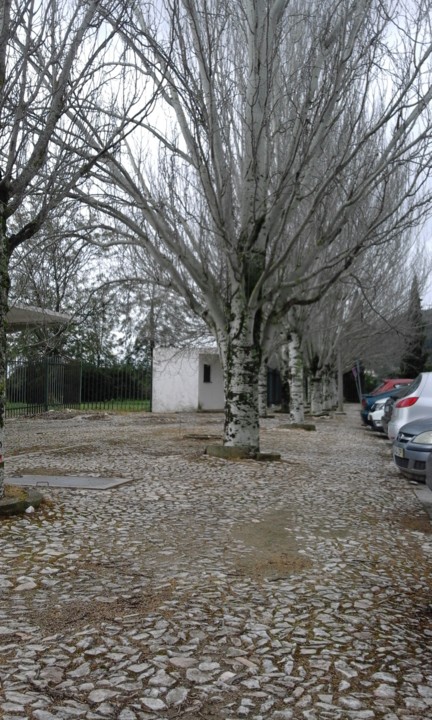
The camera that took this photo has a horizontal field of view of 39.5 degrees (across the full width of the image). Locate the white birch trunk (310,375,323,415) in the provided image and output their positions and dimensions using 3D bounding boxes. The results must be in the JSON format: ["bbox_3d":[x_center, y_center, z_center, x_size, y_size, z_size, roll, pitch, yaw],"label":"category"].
[{"bbox_3d":[5.529,1.892,33.000,0.630,2.190,0.630,-1,-3,12],"label":"white birch trunk"}]

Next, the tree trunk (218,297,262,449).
[{"bbox_3d":[0.482,0.309,11.600,0.740,2.990,0.740,-1,-3,12],"label":"tree trunk"}]

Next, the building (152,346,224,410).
[{"bbox_3d":[-0.994,1.199,37.000,5.000,3.850,4.000,0,-3,7],"label":"building"}]

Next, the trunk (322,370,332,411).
[{"bbox_3d":[7.805,2.164,42.000,0.660,2.860,0.660,-1,-3,12],"label":"trunk"}]

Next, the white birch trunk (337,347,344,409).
[{"bbox_3d":[7.572,1.153,36.500,0.400,3.940,0.400,-1,-3,12],"label":"white birch trunk"}]

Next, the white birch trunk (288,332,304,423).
[{"bbox_3d":[2.820,0.611,21.000,0.530,3.140,0.530,-1,-3,12],"label":"white birch trunk"}]

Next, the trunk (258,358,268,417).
[{"bbox_3d":[2.396,1.443,31.000,0.570,3.040,0.570,-1,-3,12],"label":"trunk"}]

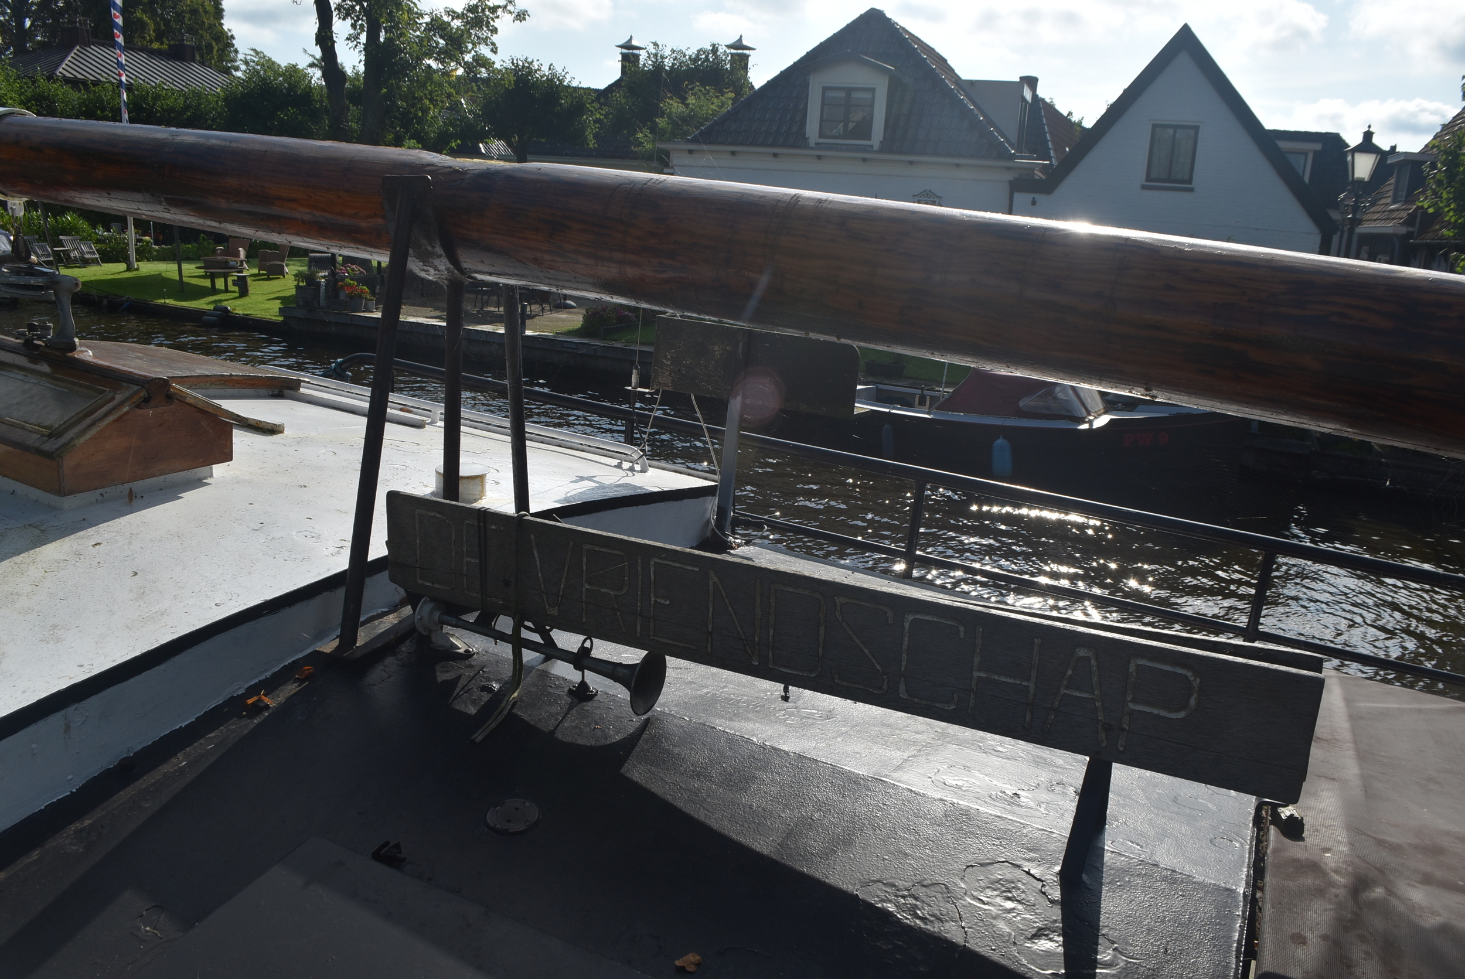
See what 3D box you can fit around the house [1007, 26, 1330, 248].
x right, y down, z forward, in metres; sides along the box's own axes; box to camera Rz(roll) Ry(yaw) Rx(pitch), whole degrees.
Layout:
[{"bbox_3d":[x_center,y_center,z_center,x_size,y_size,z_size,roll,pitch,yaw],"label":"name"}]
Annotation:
[{"bbox_3d":[7.610,-4.773,19.264,4.640,5.280,6.500,9,15,20],"label":"house"}]

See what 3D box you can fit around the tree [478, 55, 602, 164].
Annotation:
[{"bbox_3d":[-5.090,-8.206,28.698,3.200,5.770,3.200,8,15,18],"label":"tree"}]

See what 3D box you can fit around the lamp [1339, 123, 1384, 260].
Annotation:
[{"bbox_3d":[9.255,-3.382,16.688,0.600,4.030,0.600,8,15,18],"label":"lamp"}]

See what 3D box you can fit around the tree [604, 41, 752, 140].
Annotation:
[{"bbox_3d":[-1.872,-10.306,34.877,4.600,7.250,4.400,8,15,18],"label":"tree"}]

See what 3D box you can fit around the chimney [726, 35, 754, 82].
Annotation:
[{"bbox_3d":[0.298,-17.238,44.000,1.000,1.800,1.000,8,15,18],"label":"chimney"}]

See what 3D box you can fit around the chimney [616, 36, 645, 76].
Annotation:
[{"bbox_3d":[-4.214,-17.944,45.500,1.000,1.600,1.000,8,15,18],"label":"chimney"}]

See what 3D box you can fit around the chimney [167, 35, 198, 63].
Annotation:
[{"bbox_3d":[-20.250,-16.246,40.500,0.900,1.000,0.600,9,15,19],"label":"chimney"}]

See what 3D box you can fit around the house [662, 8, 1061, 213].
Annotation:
[{"bbox_3d":[3.671,-6.798,24.627,7.270,6.110,10.500,8,15,18],"label":"house"}]

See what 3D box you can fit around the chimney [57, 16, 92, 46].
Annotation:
[{"bbox_3d":[-22.737,-15.837,38.000,0.900,1.050,0.600,9,15,19],"label":"chimney"}]

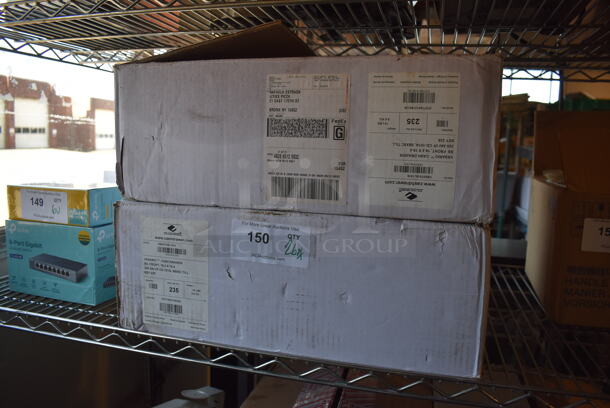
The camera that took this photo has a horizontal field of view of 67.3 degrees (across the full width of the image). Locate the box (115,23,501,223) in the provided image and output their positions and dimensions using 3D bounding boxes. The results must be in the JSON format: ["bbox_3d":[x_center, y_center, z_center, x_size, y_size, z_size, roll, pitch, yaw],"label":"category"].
[{"bbox_3d":[0.040,-0.120,0.792,0.482,0.208,0.475,3,7,15],"label":"box"}]

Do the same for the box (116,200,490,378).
[{"bbox_3d":[0.032,0.073,0.816,0.483,0.182,0.475,3,7,15],"label":"box"}]

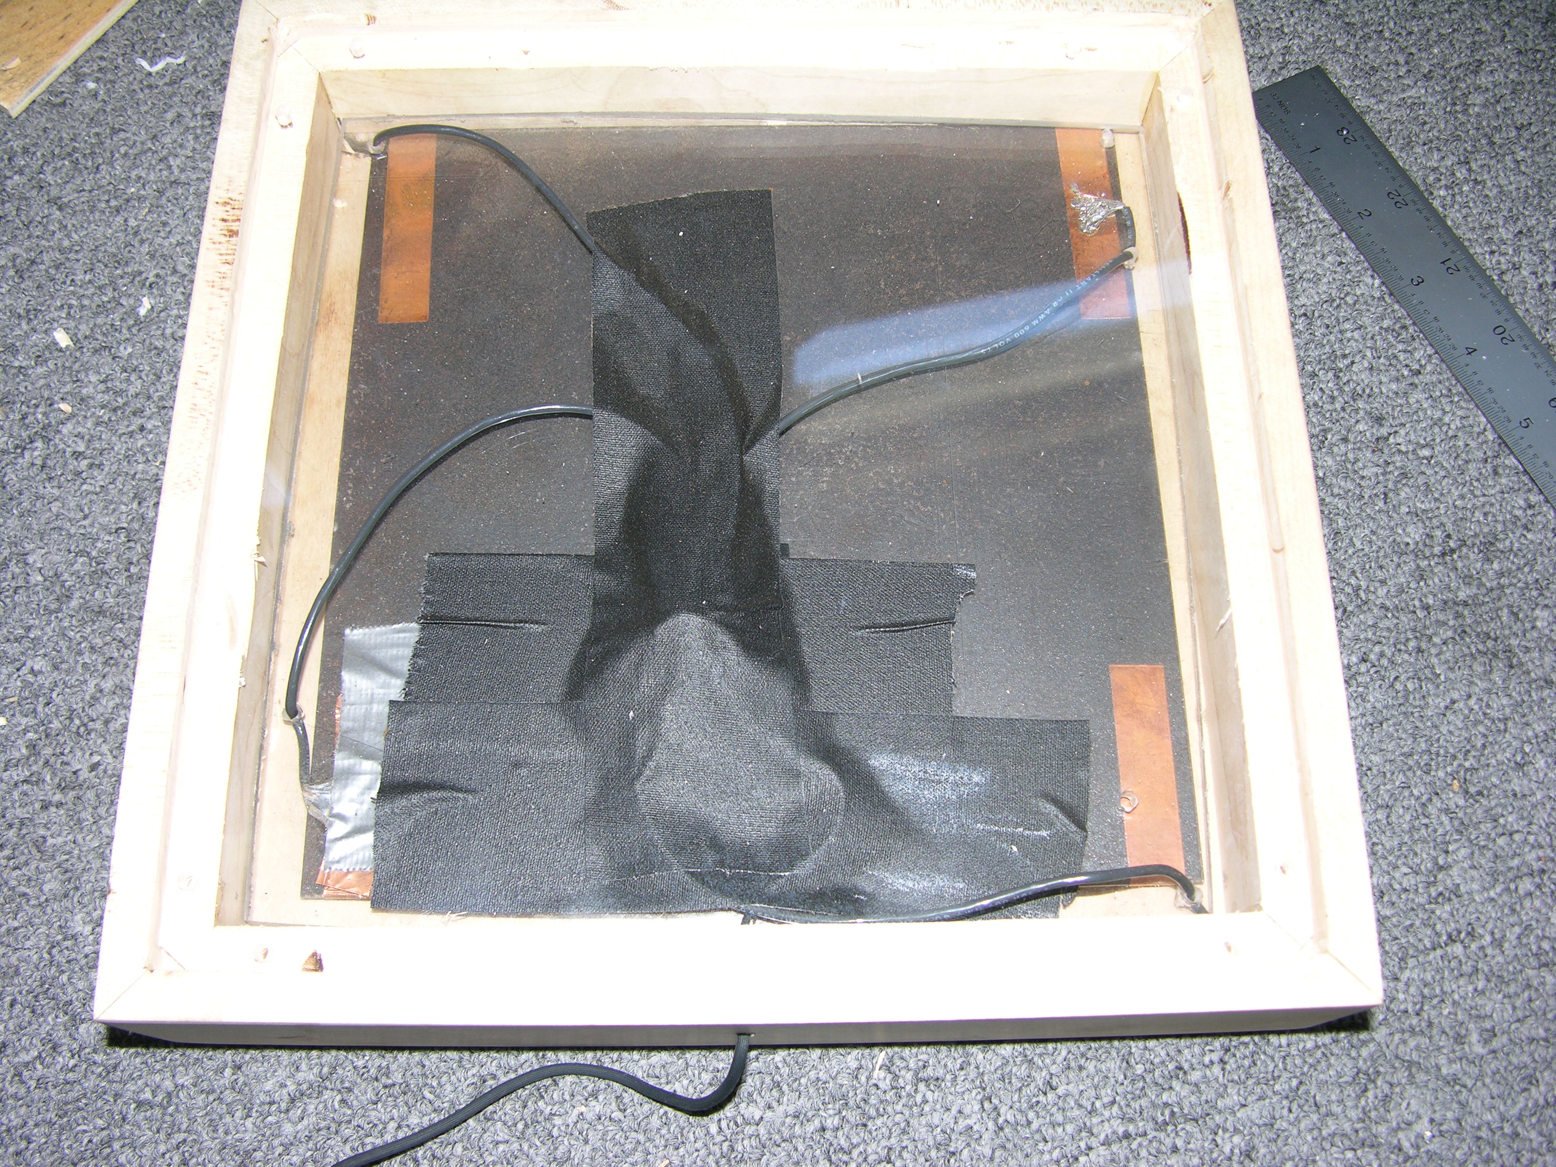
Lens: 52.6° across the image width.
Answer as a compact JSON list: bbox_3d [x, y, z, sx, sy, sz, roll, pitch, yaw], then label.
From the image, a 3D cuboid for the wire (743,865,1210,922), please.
[{"bbox_3d":[0.044,0.070,0.357,0.104,0.010,0.014,0,68,-1],"label":"wire"}]

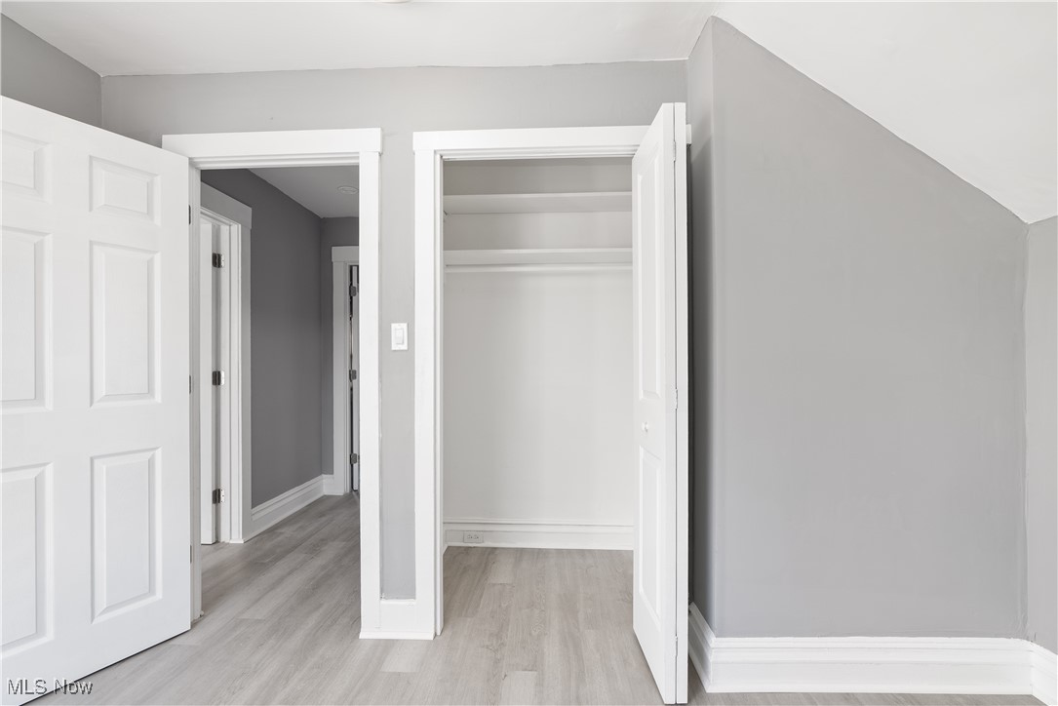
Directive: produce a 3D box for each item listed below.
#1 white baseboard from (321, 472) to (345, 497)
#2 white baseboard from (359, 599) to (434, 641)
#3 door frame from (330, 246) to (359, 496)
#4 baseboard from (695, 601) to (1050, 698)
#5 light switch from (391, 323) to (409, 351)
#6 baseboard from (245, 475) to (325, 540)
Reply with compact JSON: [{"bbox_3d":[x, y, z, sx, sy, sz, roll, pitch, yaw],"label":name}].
[{"bbox_3d":[-1.718,1.157,4.120,0.195,0.178,0.035,0,0,2],"label":"white baseboard"},{"bbox_3d":[-0.553,1.113,1.975,0.305,0.160,0.035,0,0,2],"label":"white baseboard"},{"bbox_3d":[-1.270,0.165,4.160,0.900,2.180,0.130,0,0,2],"label":"door frame"},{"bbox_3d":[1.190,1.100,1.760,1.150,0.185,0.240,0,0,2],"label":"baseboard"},{"bbox_3d":[-0.544,-0.067,1.980,0.071,0.117,0.014,0,0,2],"label":"light switch"},{"bbox_3d":[-1.825,1.157,3.580,0.035,0.178,1.060,0,0,2],"label":"baseboard"}]

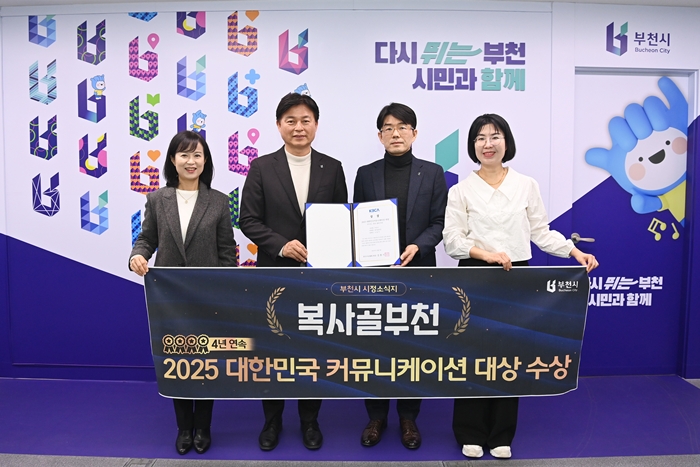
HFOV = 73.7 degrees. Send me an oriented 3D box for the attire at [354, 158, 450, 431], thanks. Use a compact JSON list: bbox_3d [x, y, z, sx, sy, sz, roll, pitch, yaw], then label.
[{"bbox_3d":[0.256,0.284,2.411,0.487,1.427,0.386,1,3,3],"label":"attire"}]

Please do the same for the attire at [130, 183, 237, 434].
[{"bbox_3d":[-0.801,0.358,2.344,0.467,1.229,0.376,0,3,-11],"label":"attire"}]

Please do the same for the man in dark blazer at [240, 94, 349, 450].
[{"bbox_3d":[-0.282,0.158,2.375,0.528,1.755,0.426,0,3,-4],"label":"man in dark blazer"}]

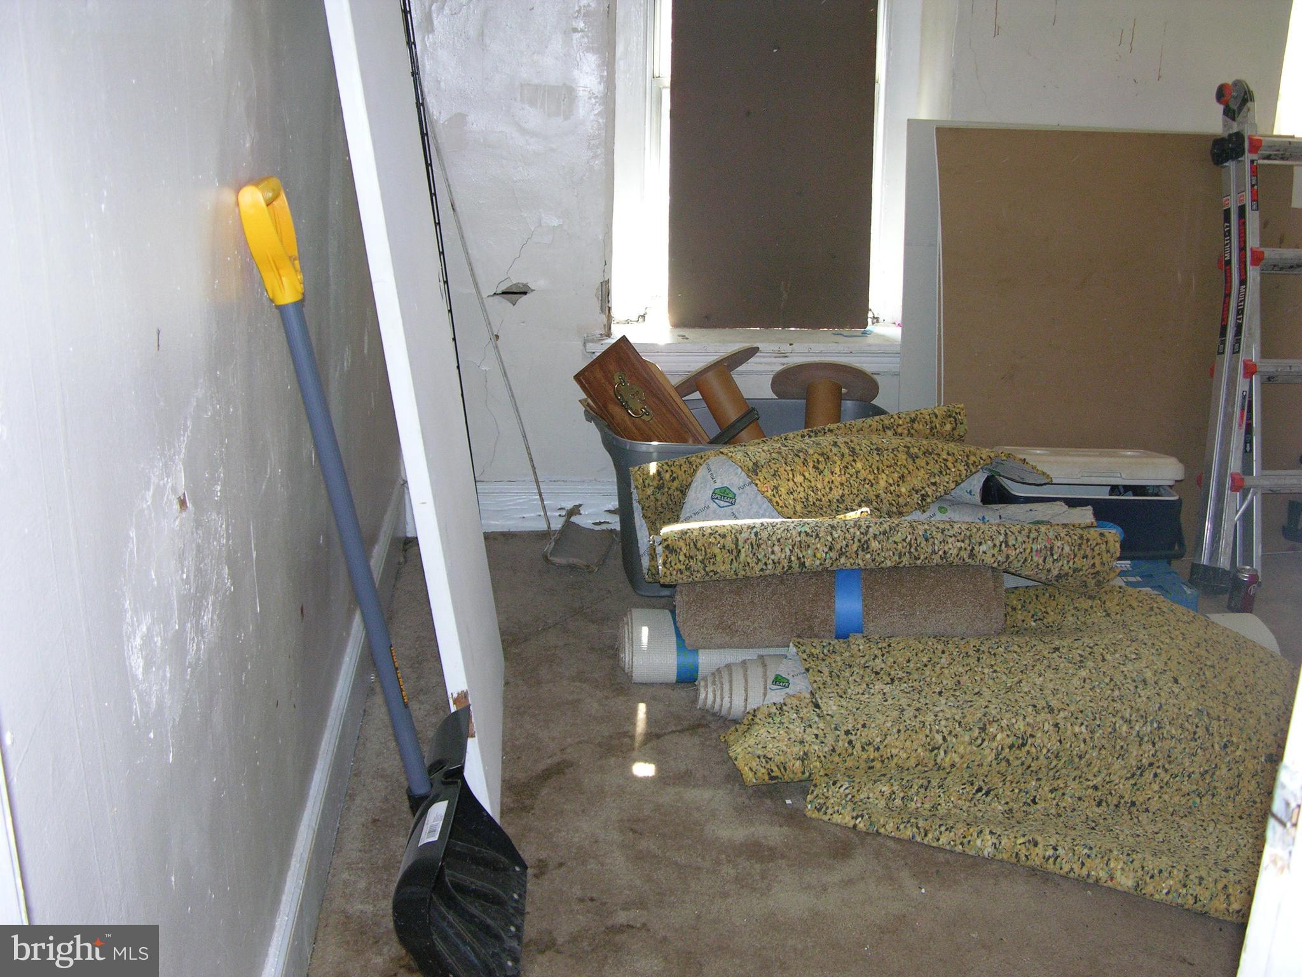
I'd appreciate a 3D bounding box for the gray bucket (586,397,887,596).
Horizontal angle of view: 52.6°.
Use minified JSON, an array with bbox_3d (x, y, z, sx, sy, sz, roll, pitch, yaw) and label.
[{"bbox_3d":[0.246,0.022,3.650,0.845,0.430,0.520,1,16,0],"label":"gray bucket"}]

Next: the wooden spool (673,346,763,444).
[{"bbox_3d":[0.245,-0.187,3.693,0.314,0.340,0.314,-28,-10,0],"label":"wooden spool"}]

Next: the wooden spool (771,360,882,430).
[{"bbox_3d":[0.502,-0.145,3.733,0.314,0.340,0.314,0,-21,0],"label":"wooden spool"}]

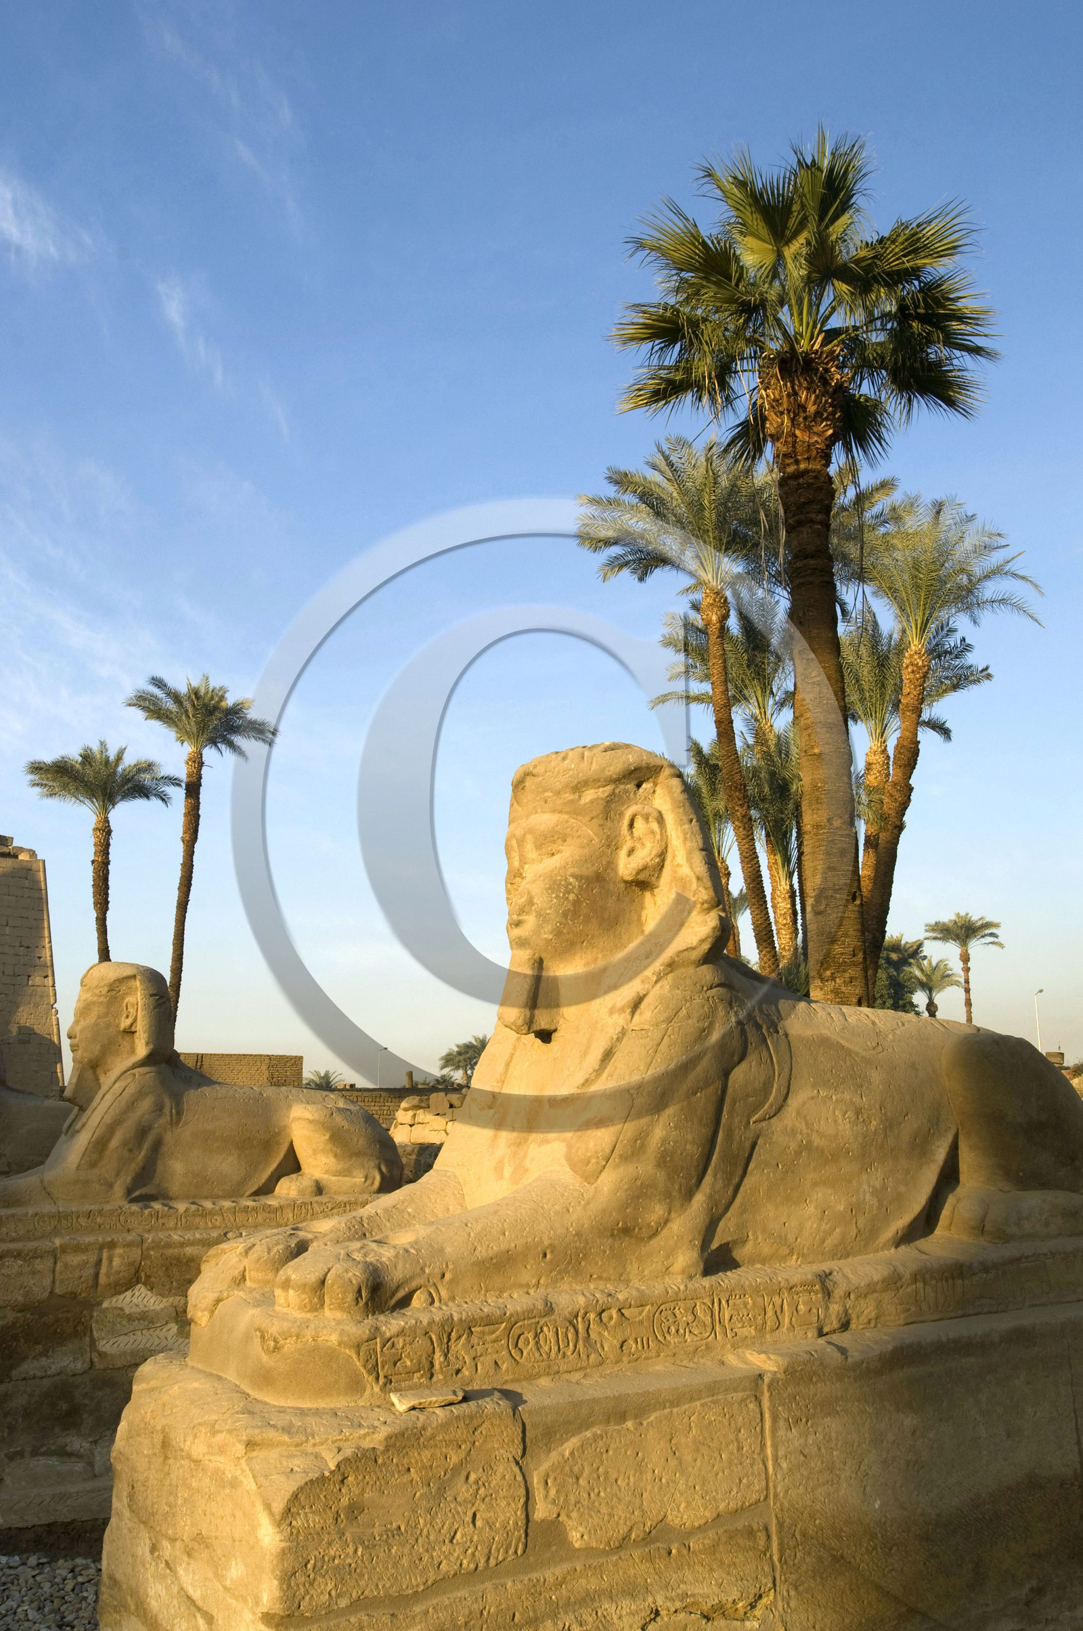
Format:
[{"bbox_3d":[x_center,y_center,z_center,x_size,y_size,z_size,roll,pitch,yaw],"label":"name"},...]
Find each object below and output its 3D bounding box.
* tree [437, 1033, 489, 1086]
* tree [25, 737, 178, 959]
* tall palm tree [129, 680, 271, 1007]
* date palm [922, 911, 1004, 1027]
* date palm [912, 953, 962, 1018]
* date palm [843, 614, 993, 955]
[{"bbox_3d":[-5.960,21.555,107.893,4.480,8.280,4.480,0,-13,0],"label":"tree"},{"bbox_3d":[-15.402,4.739,46.137,5.400,15.040,5.400,0,-13,0],"label":"tree"},{"bbox_3d":[-10.464,3.038,40.299,4.540,15.140,4.540,0,-13,0],"label":"tall palm tree"},{"bbox_3d":[26.296,13.221,83.179,4.920,14.640,4.920,0,-13,0],"label":"date palm"},{"bbox_3d":[23.786,14.173,80.901,3.230,11.750,3.230,0,-13,0],"label":"date palm"},{"bbox_3d":[6.943,1.580,26.282,4.240,11.910,4.240,0,-13,0],"label":"date palm"}]

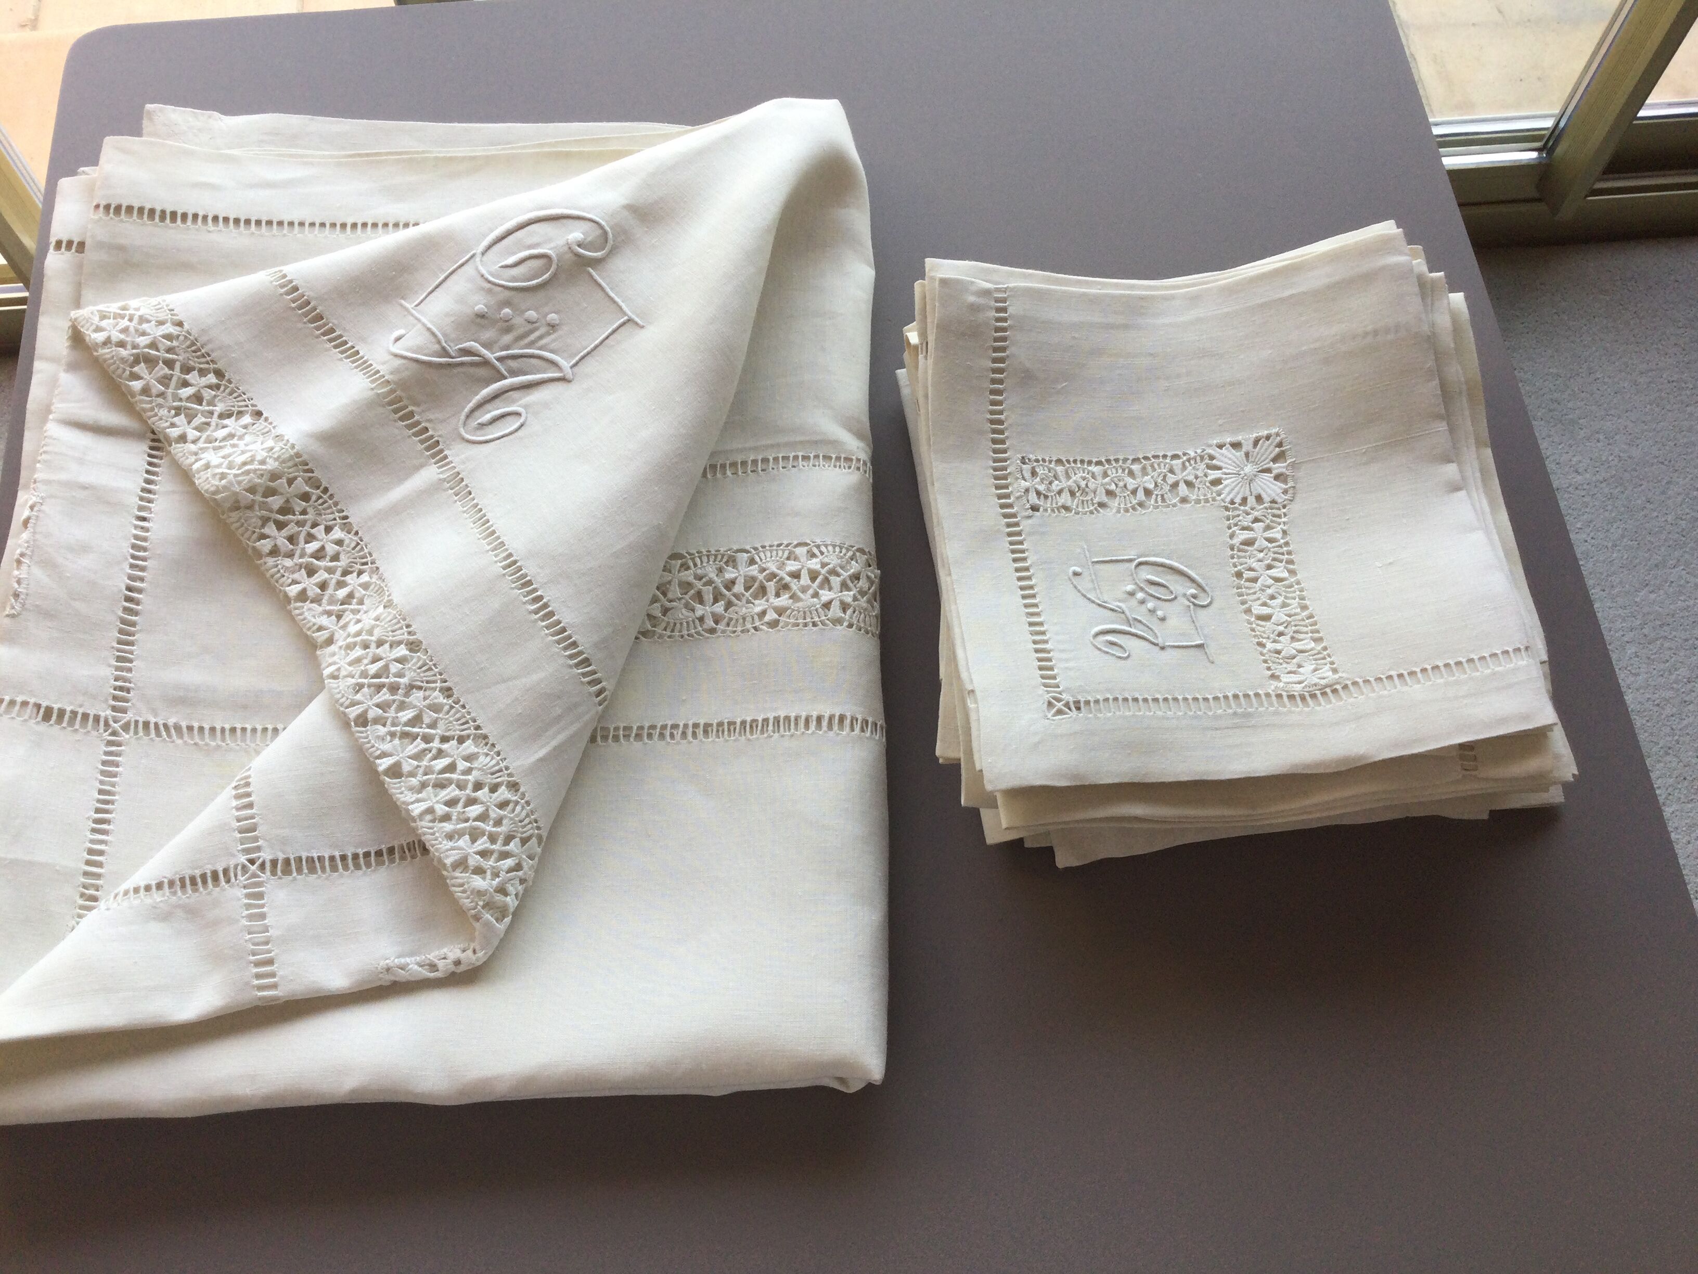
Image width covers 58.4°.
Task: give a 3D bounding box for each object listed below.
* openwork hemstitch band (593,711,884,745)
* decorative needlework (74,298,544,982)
[{"bbox_3d":[-0.044,0.036,0.605,0.116,0.008,0.014,0,65,0],"label":"openwork hemstitch band"},{"bbox_3d":[-0.219,-0.021,0.619,0.076,0.022,0.362,-28,68,-12],"label":"decorative needlework"}]

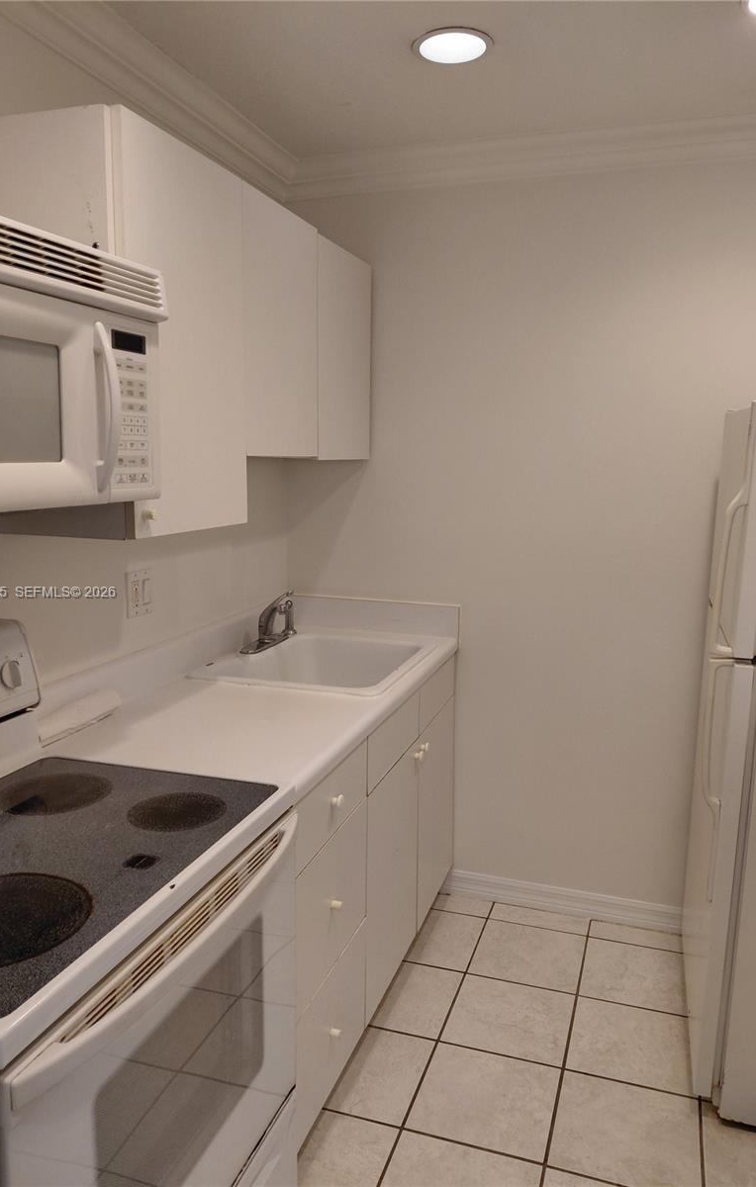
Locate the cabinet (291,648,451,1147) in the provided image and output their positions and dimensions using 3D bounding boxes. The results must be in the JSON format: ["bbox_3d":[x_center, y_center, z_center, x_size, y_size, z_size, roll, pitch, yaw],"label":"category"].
[{"bbox_3d":[-0.253,0.726,2.451,0.623,0.879,1.378,3,9,19],"label":"cabinet"}]

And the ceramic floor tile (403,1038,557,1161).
[{"bbox_3d":[0.262,1.213,2.057,0.314,0.010,0.314,3,9,19],"label":"ceramic floor tile"}]

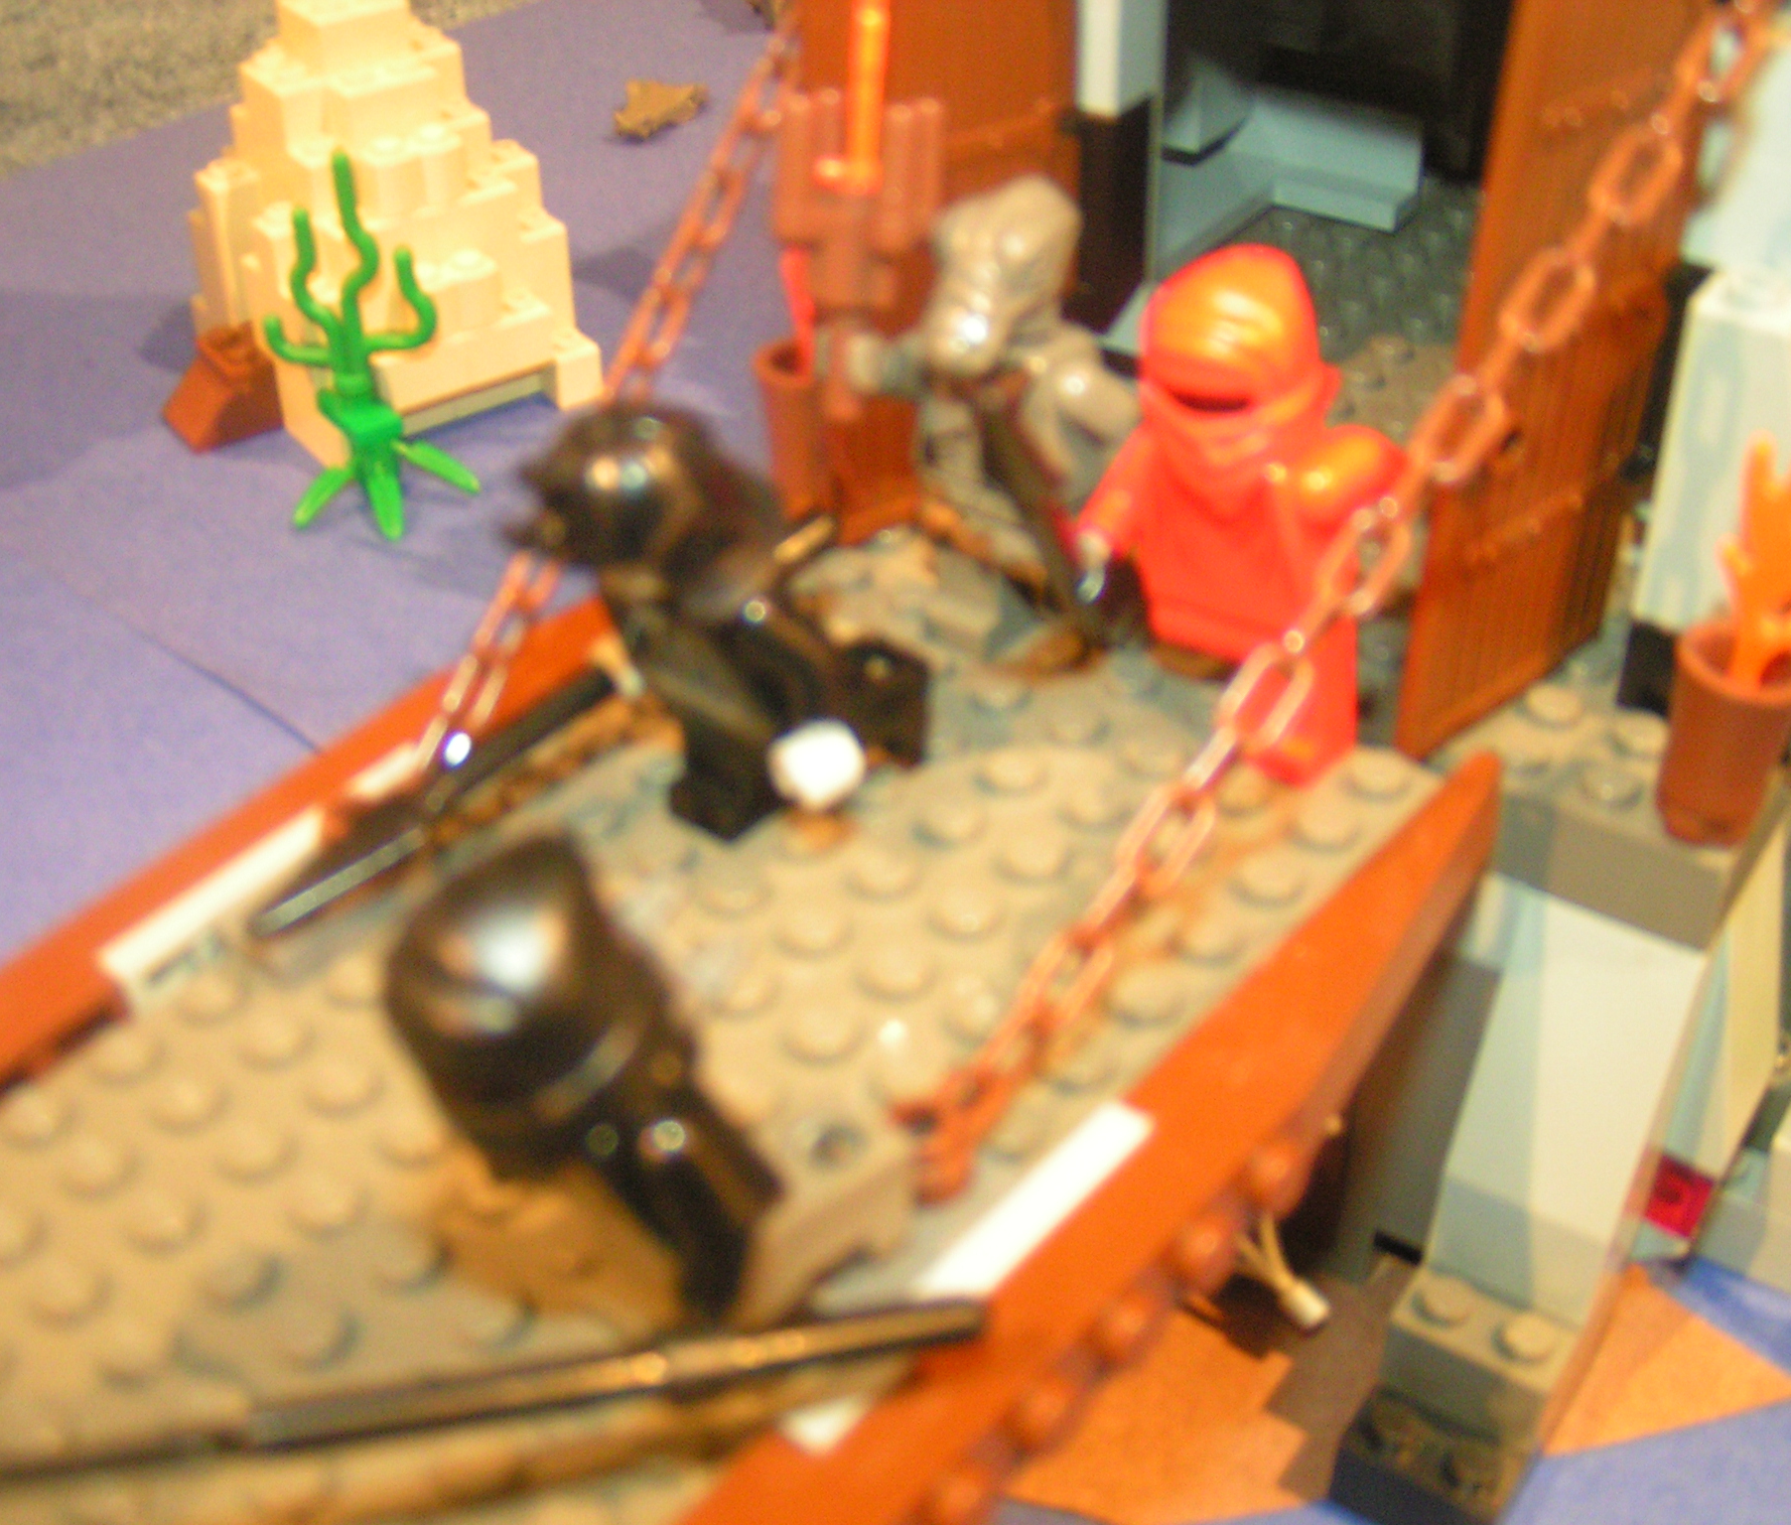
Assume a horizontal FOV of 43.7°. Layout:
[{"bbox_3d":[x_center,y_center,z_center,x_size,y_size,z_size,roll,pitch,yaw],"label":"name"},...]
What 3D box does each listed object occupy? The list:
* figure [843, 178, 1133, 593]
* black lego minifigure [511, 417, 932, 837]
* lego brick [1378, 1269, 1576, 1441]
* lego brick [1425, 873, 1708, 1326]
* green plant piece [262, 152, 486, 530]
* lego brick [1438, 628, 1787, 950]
[{"bbox_3d":[0.010,-0.035,0.198,0.025,0.040,0.015,24,45,33],"label":"figure"},{"bbox_3d":[-0.013,-0.011,0.168,0.021,0.040,0.024,24,61,33],"label":"black lego minifigure"},{"bbox_3d":[0.057,0.053,0.212,0.016,0.011,0.017,20,41,26],"label":"lego brick"},{"bbox_3d":[0.062,0.030,0.204,0.016,0.039,0.018,20,41,26],"label":"lego brick"},{"bbox_3d":[-0.085,-0.067,0.354,0.031,0.056,0.025,-8,37,-10],"label":"green plant piece"},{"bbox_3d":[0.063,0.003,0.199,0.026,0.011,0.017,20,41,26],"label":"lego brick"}]

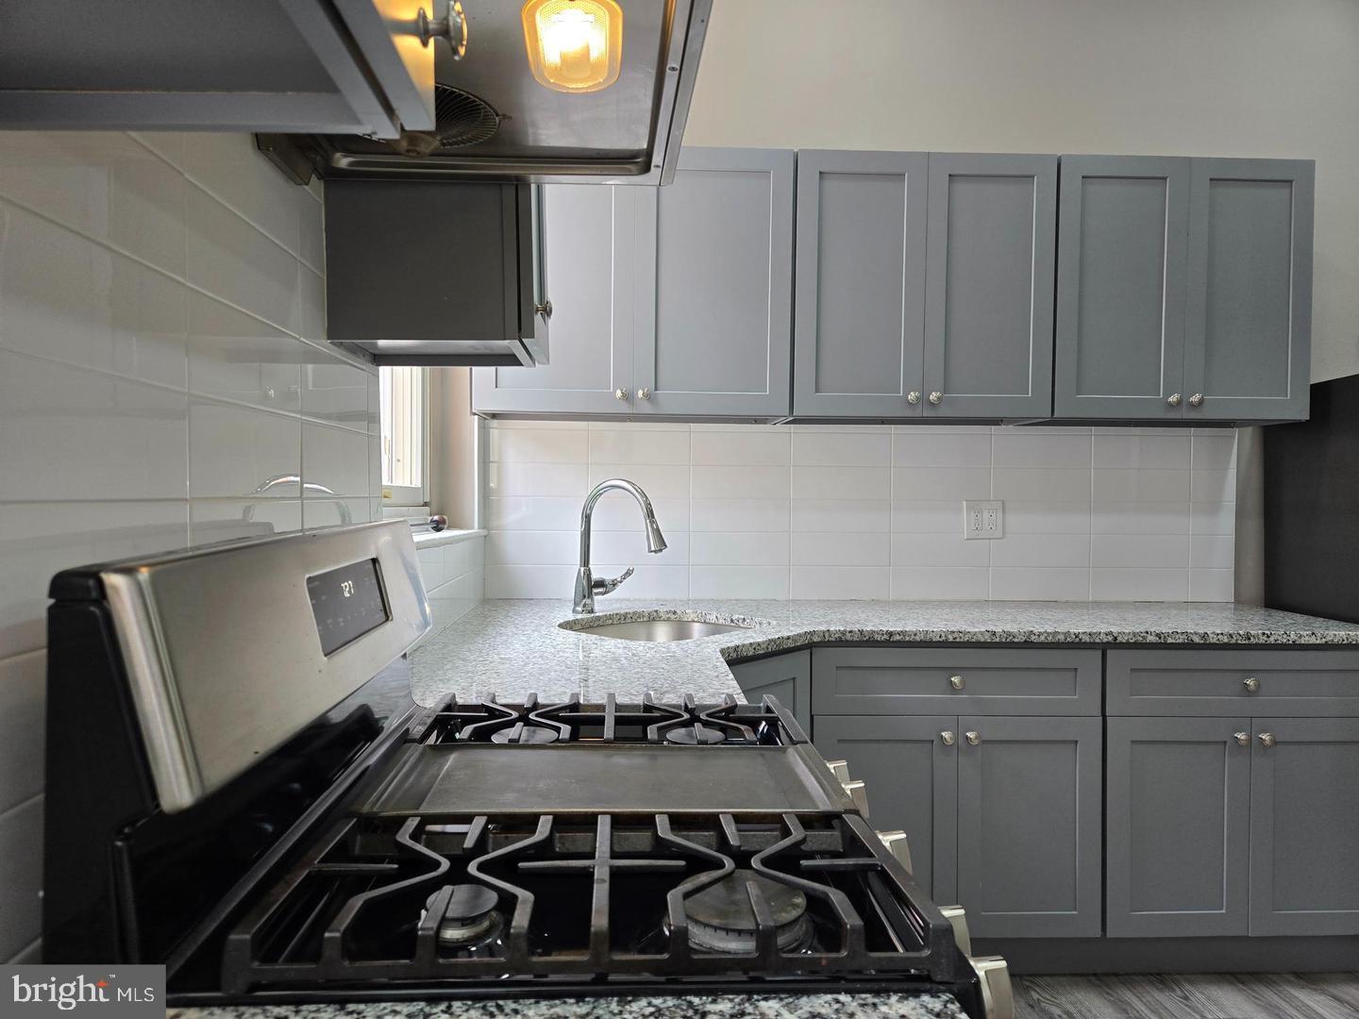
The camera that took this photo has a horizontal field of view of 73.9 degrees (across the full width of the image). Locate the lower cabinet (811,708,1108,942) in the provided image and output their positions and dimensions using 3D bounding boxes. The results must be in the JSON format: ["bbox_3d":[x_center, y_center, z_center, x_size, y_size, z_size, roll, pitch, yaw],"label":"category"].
[{"bbox_3d":[0.714,0.818,2.649,0.755,0.584,0.610,0,1,-1],"label":"lower cabinet"}]

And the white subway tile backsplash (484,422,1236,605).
[{"bbox_3d":[0.599,0.008,2.942,2.451,0.580,0.020,0,1,-1],"label":"white subway tile backsplash"}]

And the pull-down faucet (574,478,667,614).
[{"bbox_3d":[-0.134,0.106,2.595,0.335,0.388,0.195,2,2,41],"label":"pull-down faucet"}]

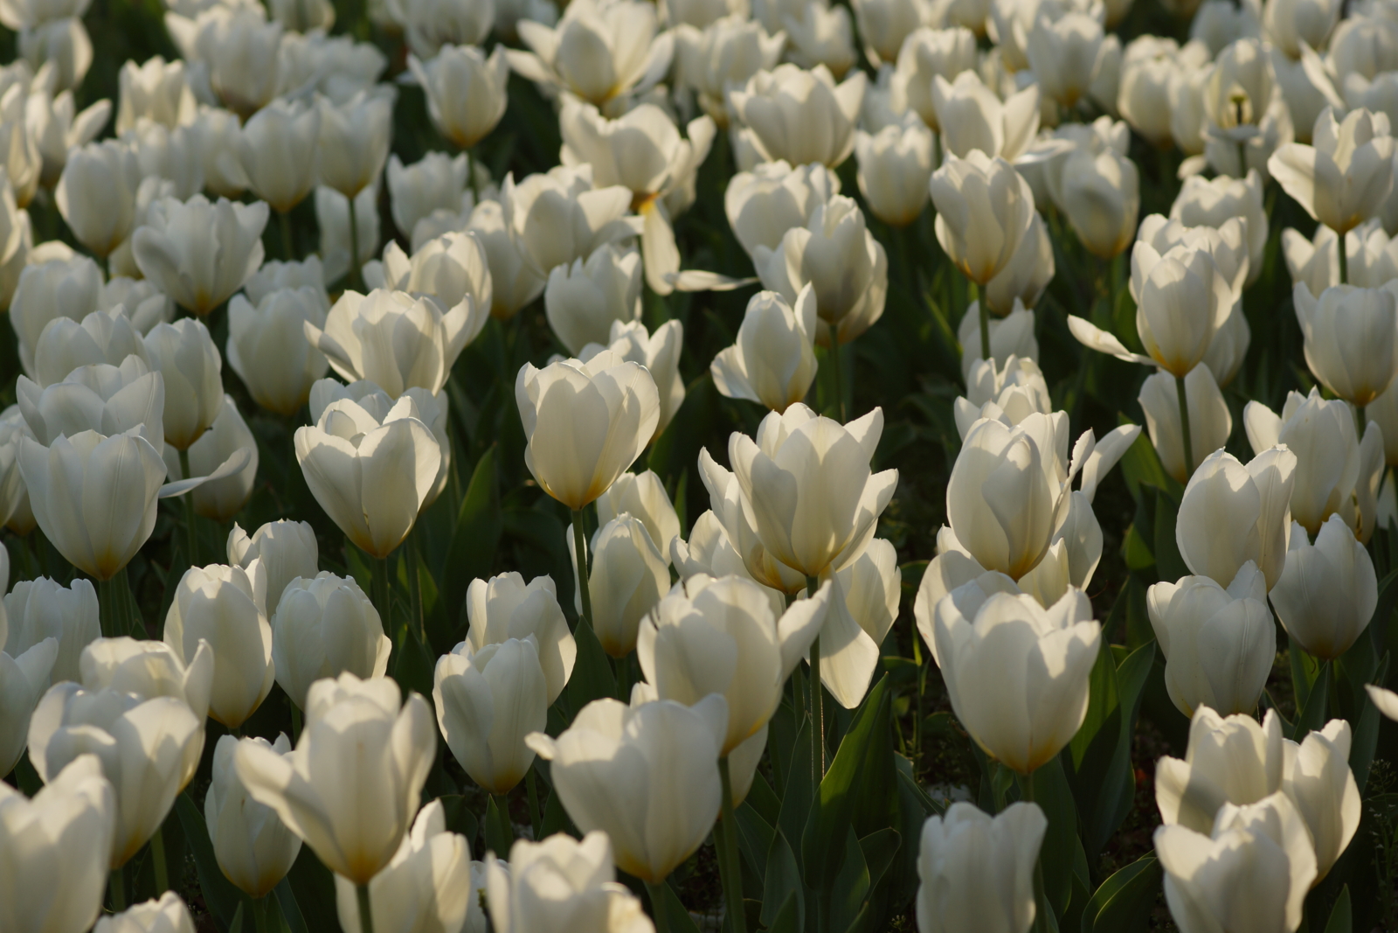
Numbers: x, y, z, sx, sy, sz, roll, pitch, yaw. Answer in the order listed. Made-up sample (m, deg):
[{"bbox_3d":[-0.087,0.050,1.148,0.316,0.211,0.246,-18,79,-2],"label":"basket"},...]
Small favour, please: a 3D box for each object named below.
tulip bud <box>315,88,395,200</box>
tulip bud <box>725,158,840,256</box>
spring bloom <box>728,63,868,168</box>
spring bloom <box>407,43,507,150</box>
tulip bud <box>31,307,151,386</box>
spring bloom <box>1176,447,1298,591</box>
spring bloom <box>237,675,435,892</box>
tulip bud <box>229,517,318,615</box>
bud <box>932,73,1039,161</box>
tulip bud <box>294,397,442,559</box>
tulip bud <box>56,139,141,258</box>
[{"bbox_3d":[-0.201,-0.186,3.400,0.046,0.063,0.046,-1,16,-3],"label":"tulip bud"},{"bbox_3d":[0.047,-0.137,3.300,0.066,0.072,0.062,0,14,0],"label":"tulip bud"},{"bbox_3d":[0.062,-0.215,3.650,0.088,0.066,0.081,0,14,0],"label":"spring bloom"},{"bbox_3d":[-0.169,-0.261,4.120,0.070,0.069,0.063,-1,13,0],"label":"spring bloom"},{"bbox_3d":[-0.317,-0.049,3.050,0.061,0.067,0.058,0,14,0],"label":"tulip bud"},{"bbox_3d":[0.248,0.029,2.690,0.057,0.066,0.054,2,16,5],"label":"spring bloom"},{"bbox_3d":[-0.133,0.118,2.130,0.073,0.074,0.062,0,14,0],"label":"spring bloom"},{"bbox_3d":[-0.199,0.054,2.720,0.043,0.060,0.043,0,14,0],"label":"tulip bud"},{"bbox_3d":[0.196,-0.231,3.970,0.075,0.068,0.066,-1,13,0],"label":"bud"},{"bbox_3d":[-0.148,0.007,2.610,0.066,0.070,0.063,0,14,0],"label":"tulip bud"},{"bbox_3d":[-0.337,-0.148,3.270,0.047,0.064,0.047,-2,16,-6],"label":"tulip bud"}]

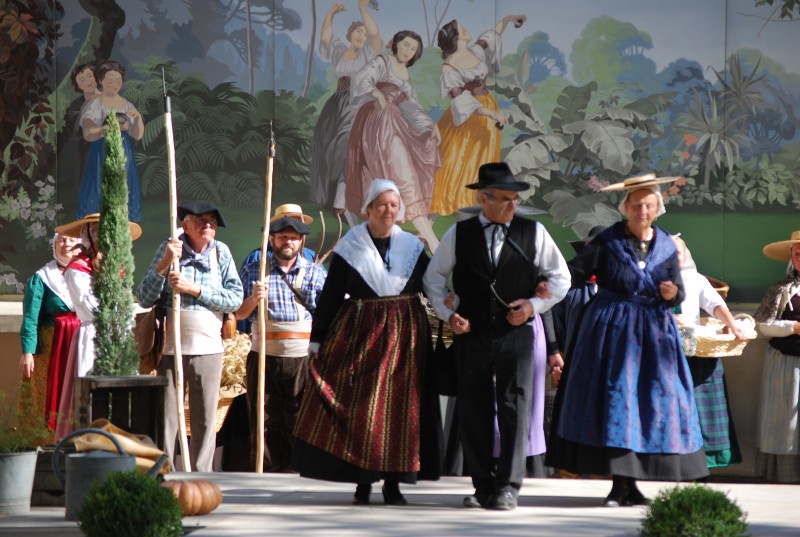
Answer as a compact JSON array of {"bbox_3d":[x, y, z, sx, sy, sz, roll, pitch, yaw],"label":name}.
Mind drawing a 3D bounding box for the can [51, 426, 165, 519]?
[{"bbox_3d":[-1.395,0.995,17.700,0.560,0.440,0.250,0,0,6],"label":"can"}]

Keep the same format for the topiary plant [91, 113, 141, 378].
[{"bbox_3d":[-1.512,-0.133,19.600,0.260,1.400,0.260,0,0,0],"label":"topiary plant"}]

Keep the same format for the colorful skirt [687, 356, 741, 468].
[{"bbox_3d":[1.730,0.777,21.300,0.560,0.760,0.500,1,0,17],"label":"colorful skirt"}]

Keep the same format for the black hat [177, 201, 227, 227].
[{"bbox_3d":[-1.110,-0.304,20.500,0.290,0.145,0.290,5,-3,-17],"label":"black hat"}]

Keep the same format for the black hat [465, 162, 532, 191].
[{"bbox_3d":[0.499,-0.461,18.600,0.310,0.145,0.340,2,5,0],"label":"black hat"}]

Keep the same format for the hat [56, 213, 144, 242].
[{"bbox_3d":[-1.756,-0.242,21.400,0.500,0.130,0.490,3,3,0],"label":"hat"}]

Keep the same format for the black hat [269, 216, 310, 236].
[{"bbox_3d":[-0.640,-0.242,20.900,0.280,0.120,0.280,0,0,-7],"label":"black hat"}]

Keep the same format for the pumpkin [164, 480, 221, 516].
[{"bbox_3d":[-1.008,1.118,17.900,0.300,0.175,0.290,0,0,0],"label":"pumpkin"}]

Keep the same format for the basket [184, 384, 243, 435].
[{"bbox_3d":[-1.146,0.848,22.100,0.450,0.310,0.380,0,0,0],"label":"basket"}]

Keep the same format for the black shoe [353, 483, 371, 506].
[{"bbox_3d":[-0.195,1.145,18.650,0.090,0.110,0.250,0,0,11],"label":"black shoe"}]

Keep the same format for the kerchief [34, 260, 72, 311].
[{"bbox_3d":[-1.999,0.100,21.700,0.380,0.300,0.270,0,0,-24],"label":"kerchief"}]

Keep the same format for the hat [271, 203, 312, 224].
[{"bbox_3d":[-0.677,-0.332,22.400,0.300,0.115,0.320,0,0,-6],"label":"hat"}]

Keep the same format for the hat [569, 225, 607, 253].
[{"bbox_3d":[1.157,-0.168,21.300,0.380,0.150,0.380,0,0,0],"label":"hat"}]

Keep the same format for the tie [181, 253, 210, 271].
[{"bbox_3d":[-1.196,-0.041,21.550,0.175,0.105,0.050,2,-6,-5],"label":"tie"}]

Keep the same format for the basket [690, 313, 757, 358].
[{"bbox_3d":[1.800,0.378,20.700,0.430,0.230,0.320,-1,10,-6],"label":"basket"}]

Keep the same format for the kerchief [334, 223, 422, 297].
[{"bbox_3d":[-0.110,-0.046,18.750,0.450,0.385,0.300,0,0,-14],"label":"kerchief"}]

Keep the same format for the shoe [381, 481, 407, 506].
[{"bbox_3d":[-0.025,1.147,18.650,0.090,0.115,0.250,0,0,-19],"label":"shoe"}]

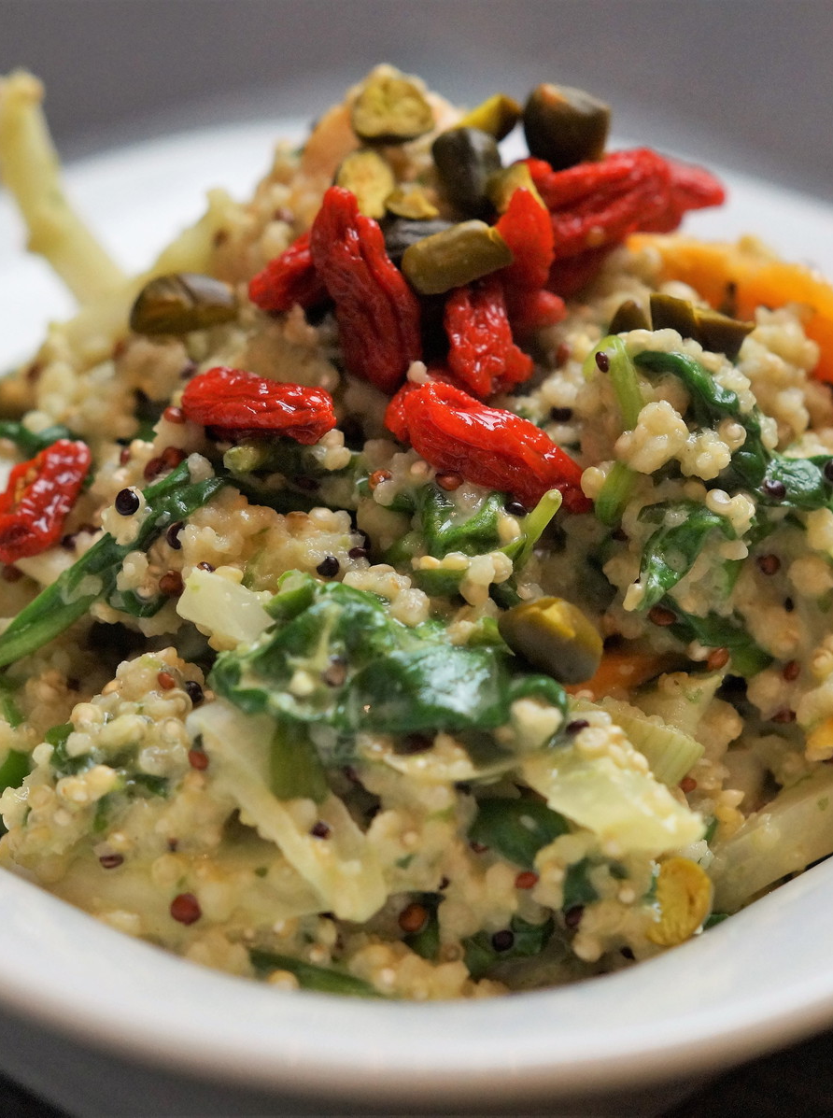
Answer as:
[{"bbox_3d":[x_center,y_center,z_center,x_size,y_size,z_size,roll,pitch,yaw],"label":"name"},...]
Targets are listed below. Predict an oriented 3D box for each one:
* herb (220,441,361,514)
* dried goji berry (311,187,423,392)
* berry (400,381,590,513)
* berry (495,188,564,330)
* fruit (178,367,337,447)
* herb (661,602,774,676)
[{"bbox_3d":[-0.013,-0.008,0.351,0.013,0.006,0.005,0,28,0],"label":"herb"},{"bbox_3d":[-0.005,-0.027,0.356,0.008,0.021,0.007,-16,-7,8],"label":"dried goji berry"},{"bbox_3d":[0.008,-0.011,0.350,0.021,0.007,0.007,33,35,7],"label":"berry"},{"bbox_3d":[0.012,-0.031,0.360,0.006,0.015,0.006,-7,0,4],"label":"berry"},{"bbox_3d":[-0.016,-0.016,0.353,0.015,0.006,0.006,10,29,6],"label":"fruit"},{"bbox_3d":[0.030,0.008,0.351,0.013,0.004,0.004,31,35,9],"label":"herb"}]

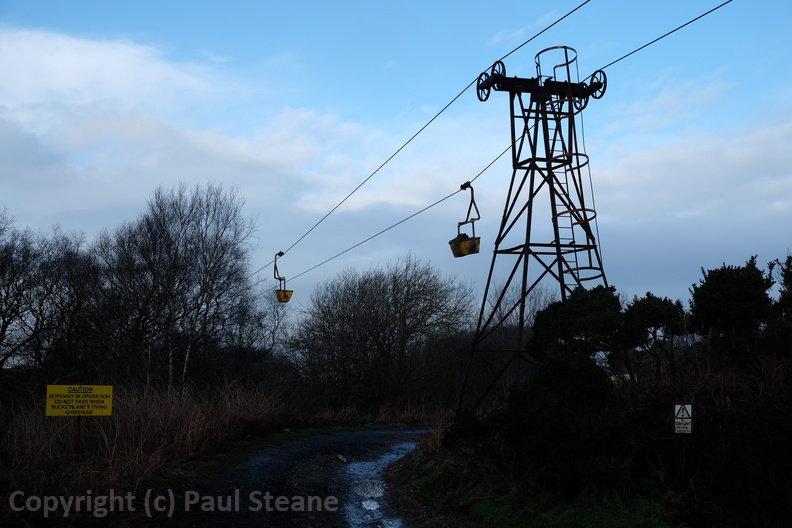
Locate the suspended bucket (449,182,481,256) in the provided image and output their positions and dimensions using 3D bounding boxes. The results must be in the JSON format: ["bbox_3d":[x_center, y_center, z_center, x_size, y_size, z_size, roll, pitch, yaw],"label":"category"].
[{"bbox_3d":[2.019,-1.287,27.001,0.571,2.099,1.034,1,-5,-18],"label":"suspended bucket"}]

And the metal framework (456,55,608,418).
[{"bbox_3d":[3.119,-0.301,19.736,3.073,8.195,3.201,1,-5,-18],"label":"metal framework"}]

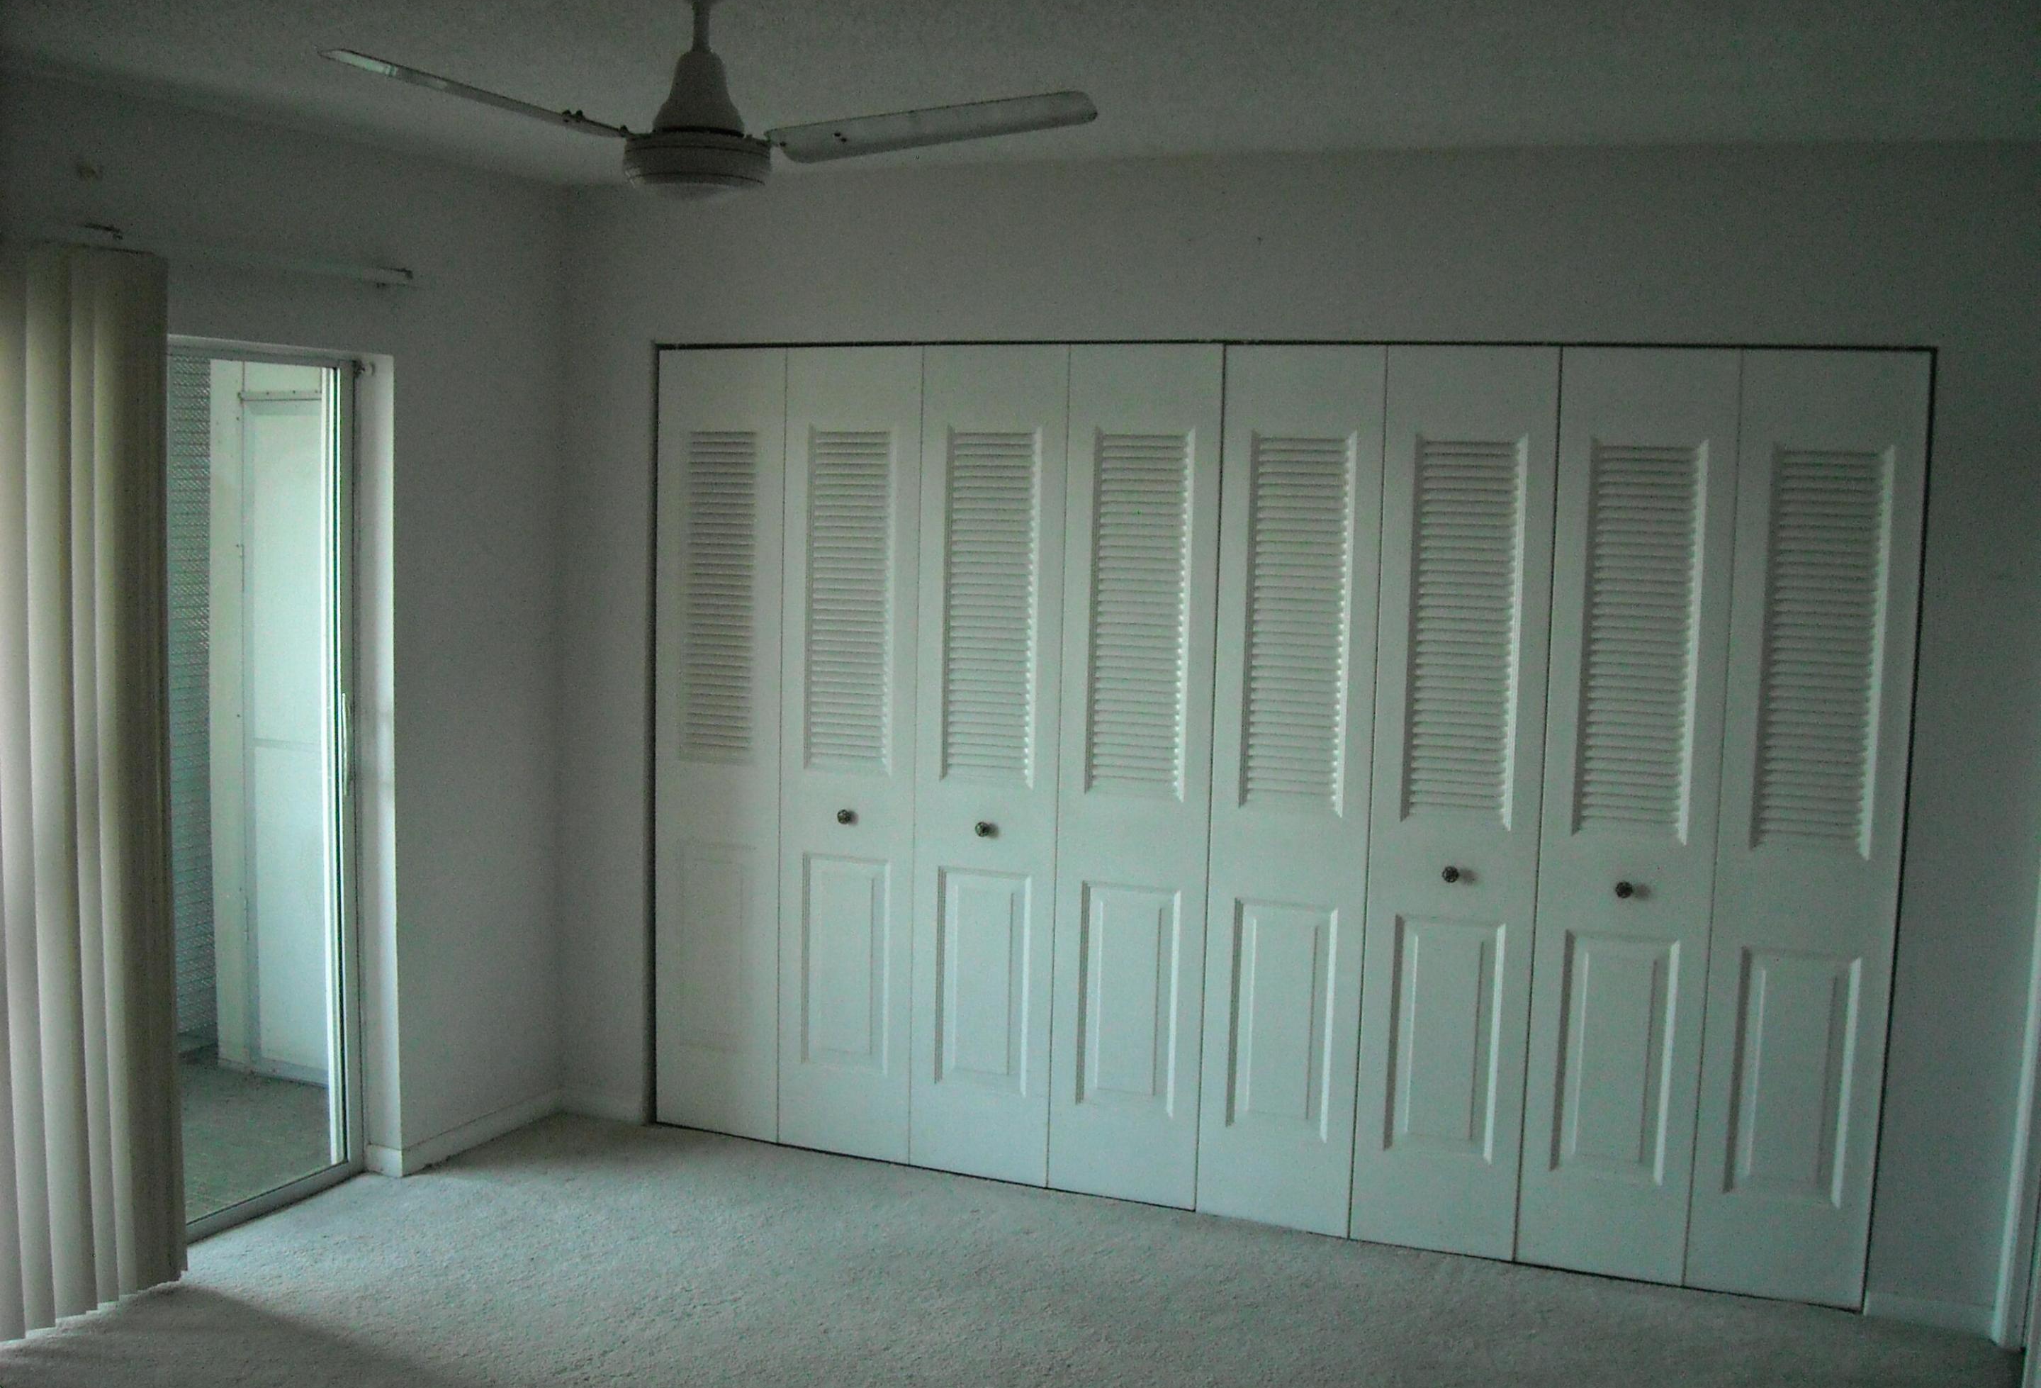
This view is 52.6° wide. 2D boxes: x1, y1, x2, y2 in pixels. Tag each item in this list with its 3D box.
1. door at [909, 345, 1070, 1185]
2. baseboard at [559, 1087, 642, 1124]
[{"bbox_3d":[-0.071,0.183,5.006,0.366,2.015,0.035,4,7,22],"label":"door"},{"bbox_3d":[-1.111,1.095,5.504,0.255,0.073,0.015,4,7,22],"label":"baseboard"}]

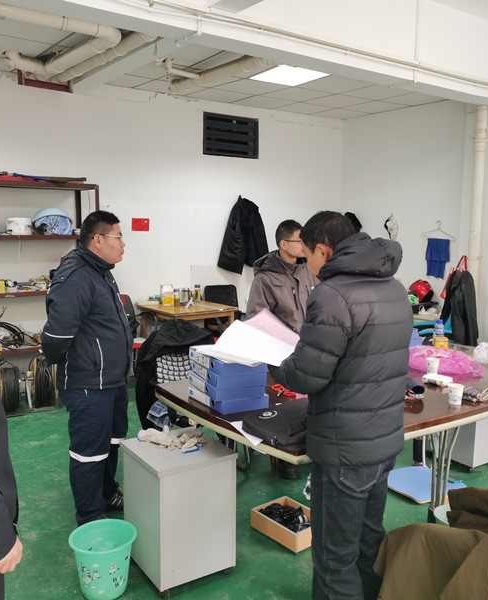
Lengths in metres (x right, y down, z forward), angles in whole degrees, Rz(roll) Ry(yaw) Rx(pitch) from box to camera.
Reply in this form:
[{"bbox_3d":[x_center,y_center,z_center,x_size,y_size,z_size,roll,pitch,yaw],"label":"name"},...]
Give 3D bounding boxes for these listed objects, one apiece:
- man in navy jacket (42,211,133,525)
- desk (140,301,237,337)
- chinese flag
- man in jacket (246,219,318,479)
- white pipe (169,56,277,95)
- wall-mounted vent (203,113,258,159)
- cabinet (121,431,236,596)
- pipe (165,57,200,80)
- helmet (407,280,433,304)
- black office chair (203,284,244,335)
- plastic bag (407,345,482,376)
[{"bbox_3d":[-0.882,0.356,3.558,0.440,1.710,0.530,0,7,-3],"label":"man in navy jacket"},{"bbox_3d":[-0.568,0.456,6.352,0.780,0.770,0.880,-5,8,-36],"label":"desk"},{"bbox_3d":[-1.063,-0.777,6.460,0.197,0.134,0.010,-5,8,-36],"label":"chinese flag"},{"bbox_3d":[0.279,0.292,4.256,0.370,1.680,0.530,7,10,43],"label":"man in jacket"},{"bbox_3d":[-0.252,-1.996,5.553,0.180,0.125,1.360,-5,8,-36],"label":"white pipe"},{"bbox_3d":[-0.131,-1.846,7.028,0.765,0.452,0.060,-5,8,-36],"label":"wall-mounted vent"},{"bbox_3d":[-0.317,0.993,2.996,0.400,0.590,0.450,-4,8,-33],"label":"cabinet"},{"bbox_3d":[-0.515,-1.980,5.370,0.380,0.110,0.070,-5,8,-36],"label":"pipe"},{"bbox_3d":[1.886,-0.091,6.650,0.270,0.240,0.240,3,8,23],"label":"helmet"},{"bbox_3d":[-0.123,0.315,7.062,0.560,0.940,0.580,-5,9,-37],"label":"black office chair"},{"bbox_3d":[1.129,0.350,3.549,0.460,0.110,0.270,3,7,20],"label":"plastic bag"}]

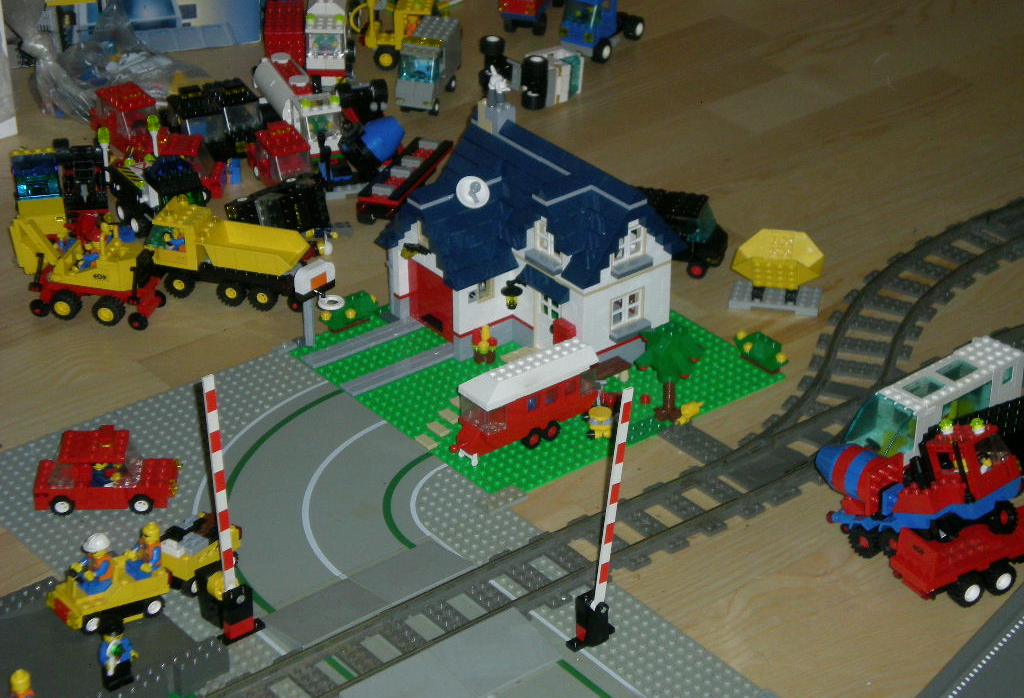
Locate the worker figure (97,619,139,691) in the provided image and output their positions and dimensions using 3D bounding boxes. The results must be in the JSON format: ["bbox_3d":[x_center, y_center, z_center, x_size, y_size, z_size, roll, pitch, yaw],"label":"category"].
[{"bbox_3d":[-0.230,0.175,1.503,0.025,0.043,0.015,-23,38,-34],"label":"worker figure"}]

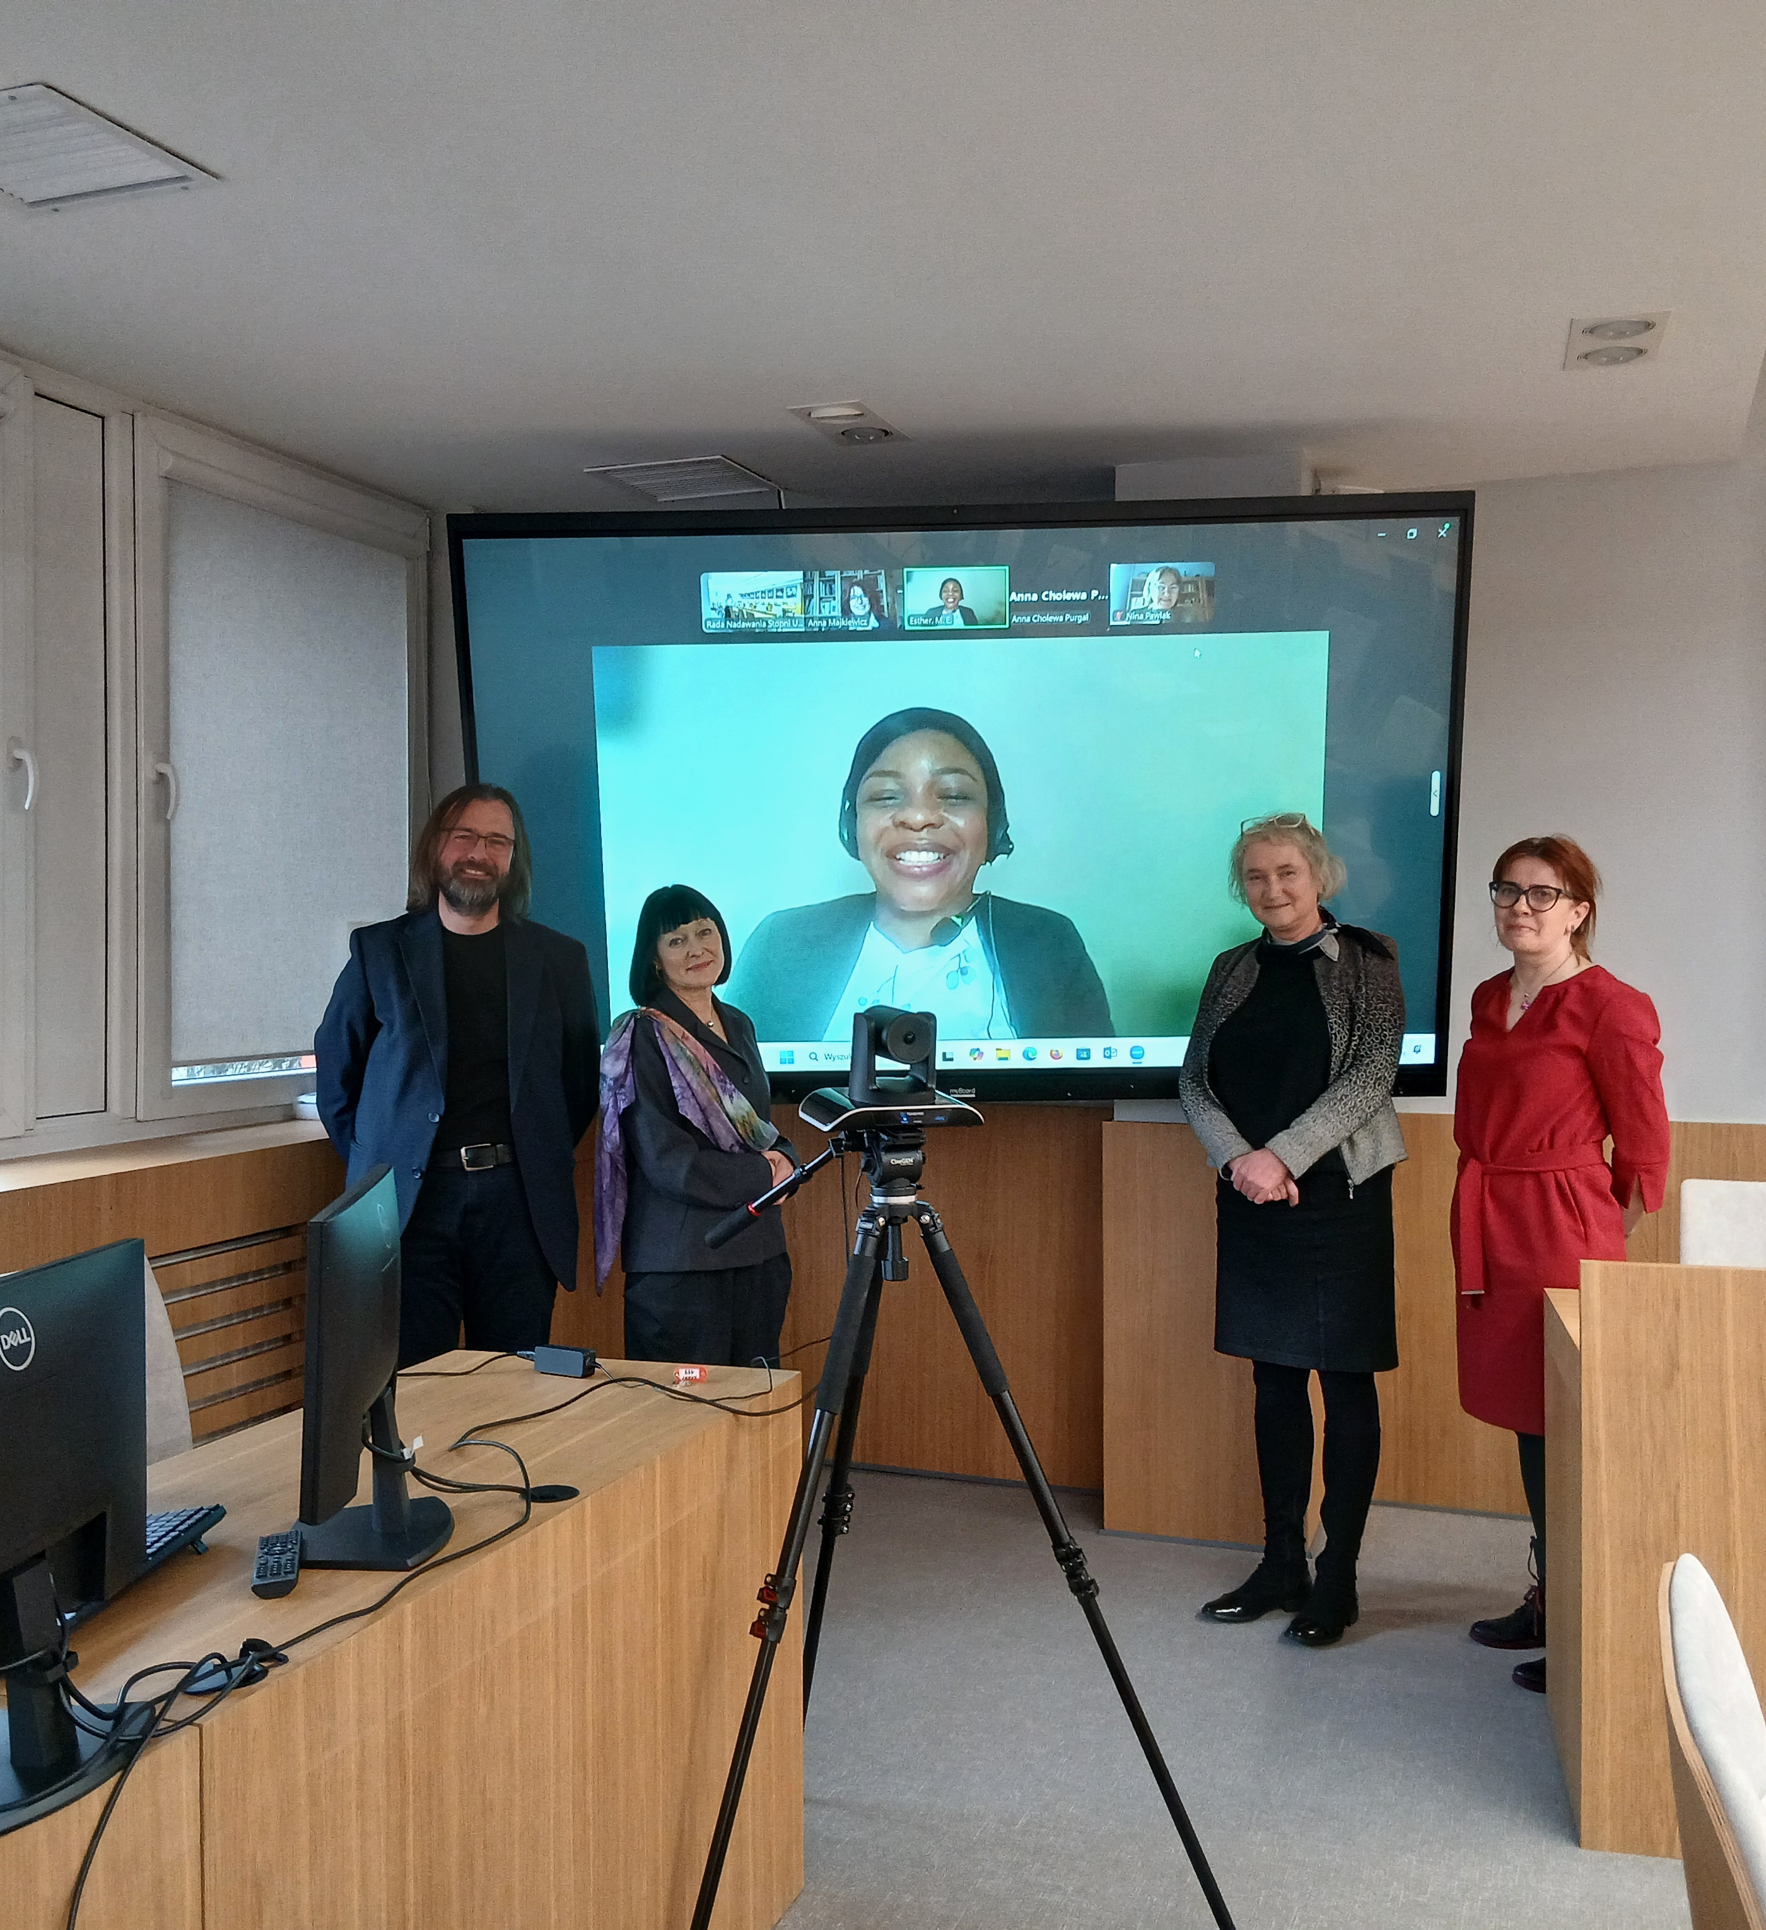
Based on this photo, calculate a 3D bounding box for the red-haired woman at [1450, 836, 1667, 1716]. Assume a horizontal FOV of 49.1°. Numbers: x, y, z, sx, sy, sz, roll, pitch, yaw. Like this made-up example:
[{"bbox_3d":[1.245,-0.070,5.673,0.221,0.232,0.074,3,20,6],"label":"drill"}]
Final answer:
[{"bbox_3d":[1.313,0.548,3.728,0.420,1.595,0.320,1,1,41],"label":"red-haired woman"}]

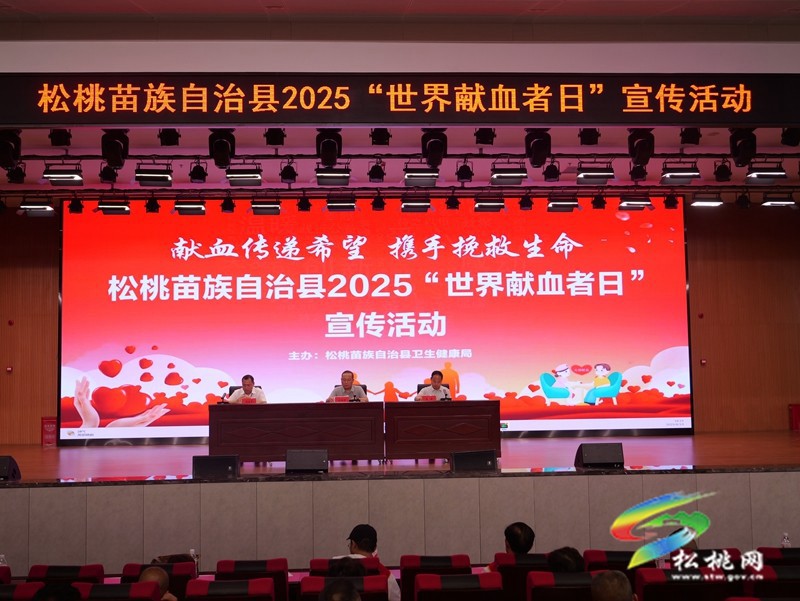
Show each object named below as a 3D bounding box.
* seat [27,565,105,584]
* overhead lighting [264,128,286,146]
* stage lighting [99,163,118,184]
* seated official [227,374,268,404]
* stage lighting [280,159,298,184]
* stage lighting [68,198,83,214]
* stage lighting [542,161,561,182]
[{"bbox_3d":[-2.049,2.135,5.886,0.580,1.000,0.640,-1,-4,-3],"label":"seat"},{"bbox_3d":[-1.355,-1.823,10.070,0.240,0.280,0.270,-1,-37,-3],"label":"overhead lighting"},{"bbox_3d":[-3.952,-1.722,12.541,0.240,0.270,0.210,-1,-4,-3],"label":"stage lighting"},{"bbox_3d":[-1.949,1.505,11.833,0.520,1.110,0.720,-1,-3,-3],"label":"seated official"},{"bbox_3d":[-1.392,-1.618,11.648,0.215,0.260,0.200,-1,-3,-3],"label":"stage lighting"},{"bbox_3d":[-5.201,-1.514,14.824,0.220,0.240,0.200,-1,-4,-3],"label":"stage lighting"},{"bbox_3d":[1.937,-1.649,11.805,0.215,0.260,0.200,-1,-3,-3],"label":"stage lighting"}]

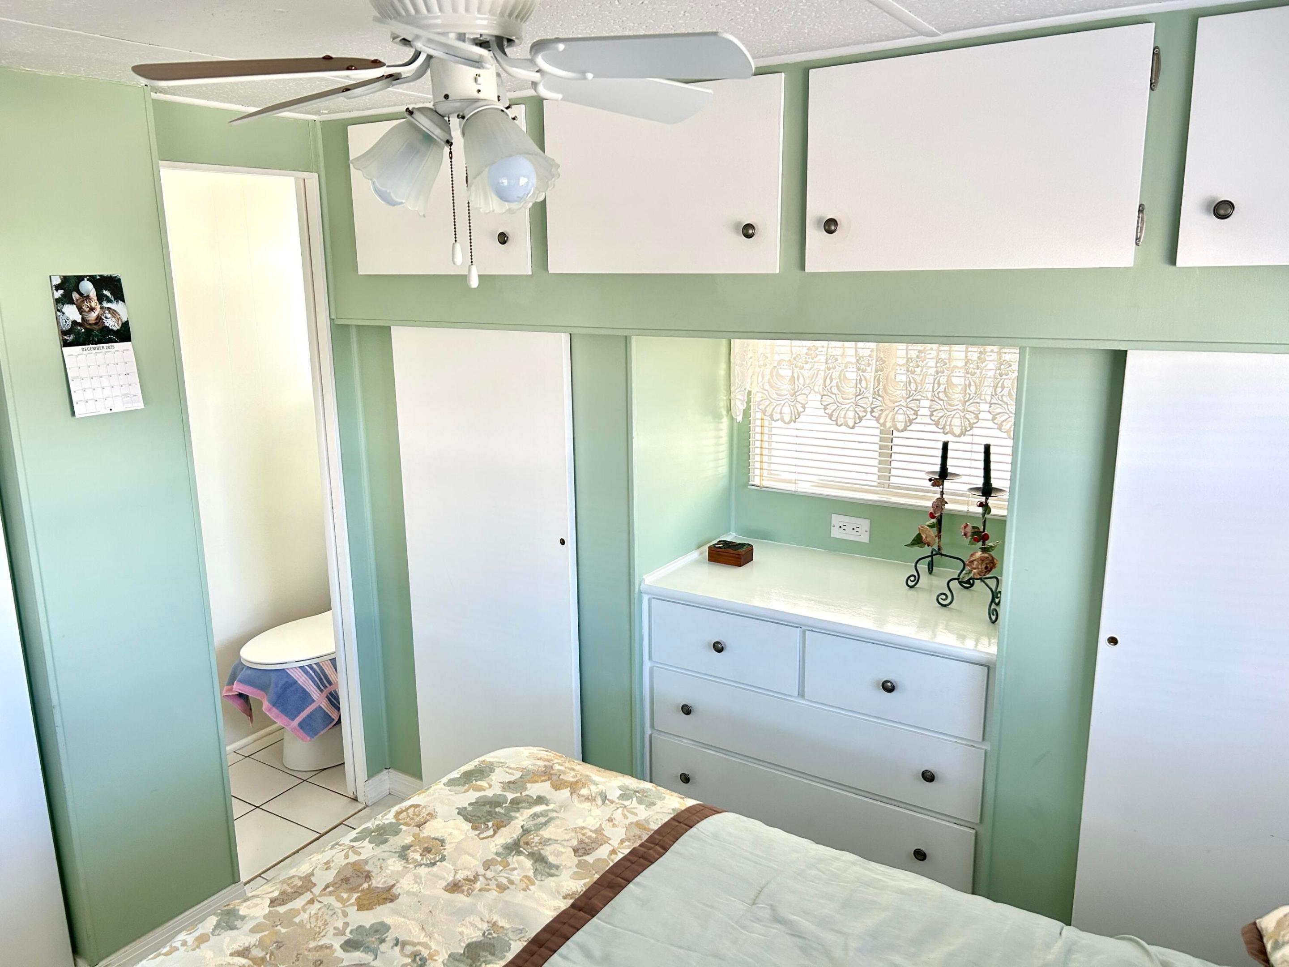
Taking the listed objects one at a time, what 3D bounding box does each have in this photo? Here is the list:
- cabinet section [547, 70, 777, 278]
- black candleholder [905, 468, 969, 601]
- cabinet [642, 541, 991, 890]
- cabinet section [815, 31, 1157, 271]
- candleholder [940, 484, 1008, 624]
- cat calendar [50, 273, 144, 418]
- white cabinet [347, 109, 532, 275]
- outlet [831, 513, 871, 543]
[{"bbox_3d":[0.127,-0.712,2.333,0.616,0.399,0.380,7,15,32],"label":"cabinet section"},{"bbox_3d":[0.767,0.117,2.473,0.150,0.298,0.150,7,15,33],"label":"black candleholder"},{"bbox_3d":[0.518,0.715,2.610,0.915,0.925,0.545,7,15,33],"label":"cabinet"},{"bbox_3d":[0.698,-0.642,1.979,0.617,0.397,0.380,7,15,32],"label":"cabinet section"},{"bbox_3d":[0.789,0.160,2.283,0.150,0.298,0.150,7,15,33],"label":"candleholder"},{"bbox_3d":[-1.272,-0.321,2.254,0.015,0.325,0.162,7,15,33],"label":"cat calendar"},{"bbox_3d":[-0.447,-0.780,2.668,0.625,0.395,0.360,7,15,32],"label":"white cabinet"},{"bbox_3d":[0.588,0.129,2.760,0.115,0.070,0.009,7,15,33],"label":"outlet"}]

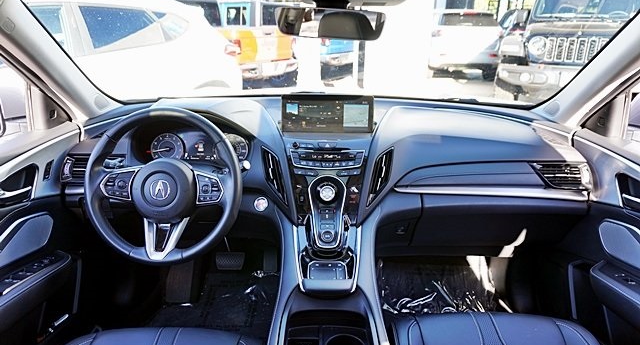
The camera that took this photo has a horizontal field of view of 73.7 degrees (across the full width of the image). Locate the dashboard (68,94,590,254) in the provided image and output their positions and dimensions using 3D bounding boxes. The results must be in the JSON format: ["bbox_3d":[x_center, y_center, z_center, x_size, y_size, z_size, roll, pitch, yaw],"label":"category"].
[{"bbox_3d":[0.024,-0.007,1.308,1.450,0.430,0.470,0,20,0],"label":"dashboard"}]

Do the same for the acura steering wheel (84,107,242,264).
[{"bbox_3d":[-0.372,0.034,1.025,0.370,0.370,0.120,0,-3,0],"label":"acura steering wheel"}]

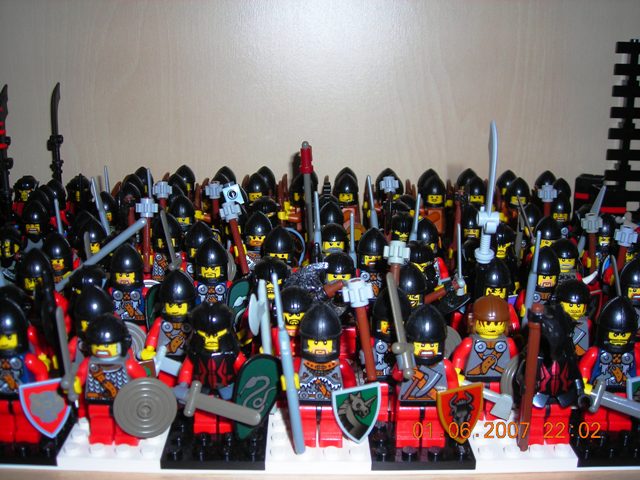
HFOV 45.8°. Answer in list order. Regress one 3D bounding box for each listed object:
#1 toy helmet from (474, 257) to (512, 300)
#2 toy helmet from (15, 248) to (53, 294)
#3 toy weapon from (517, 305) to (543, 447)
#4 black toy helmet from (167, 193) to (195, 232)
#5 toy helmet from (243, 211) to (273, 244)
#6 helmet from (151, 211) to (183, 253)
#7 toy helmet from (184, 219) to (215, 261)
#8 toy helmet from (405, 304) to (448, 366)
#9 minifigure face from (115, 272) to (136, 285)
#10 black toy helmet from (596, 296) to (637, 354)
[{"bbox_3d":[0.063,0.014,0.274,0.013,0.017,0.013,2,17,8],"label":"toy helmet"},{"bbox_3d":[-0.105,0.011,0.279,0.012,0.016,0.013,-4,16,-14],"label":"toy helmet"},{"bbox_3d":[0.065,0.043,0.234,0.004,0.049,0.004,5,13,17],"label":"toy weapon"},{"bbox_3d":[-0.066,-0.013,0.364,0.013,0.017,0.013,-4,17,-11],"label":"black toy helmet"},{"bbox_3d":[-0.028,-0.005,0.344,0.013,0.017,0.014,2,16,2],"label":"toy helmet"},{"bbox_3d":[-0.066,-0.004,0.329,0.012,0.016,0.013,-1,16,-5],"label":"helmet"},{"bbox_3d":[-0.050,0.000,0.318,0.012,0.017,0.013,-1,17,-5],"label":"toy helmet"},{"bbox_3d":[0.033,0.028,0.235,0.013,0.017,0.014,4,16,10],"label":"toy helmet"},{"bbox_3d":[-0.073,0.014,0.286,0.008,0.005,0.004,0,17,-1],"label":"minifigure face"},{"bbox_3d":[0.093,0.025,0.238,0.013,0.017,0.013,4,18,14],"label":"black toy helmet"}]

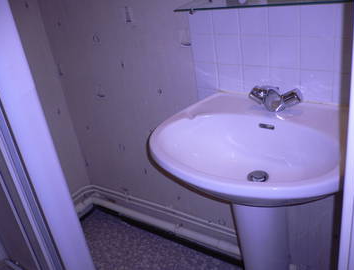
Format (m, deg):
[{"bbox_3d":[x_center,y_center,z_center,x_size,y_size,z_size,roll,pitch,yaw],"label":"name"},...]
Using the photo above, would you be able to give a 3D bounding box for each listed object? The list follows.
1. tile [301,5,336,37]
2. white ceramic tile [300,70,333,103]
[{"bbox_3d":[0.408,-0.334,1.049,0.099,0.099,0.010,12,34,35],"label":"tile"},{"bbox_3d":[0.437,-0.155,1.141,0.099,0.099,0.010,12,34,35],"label":"white ceramic tile"}]

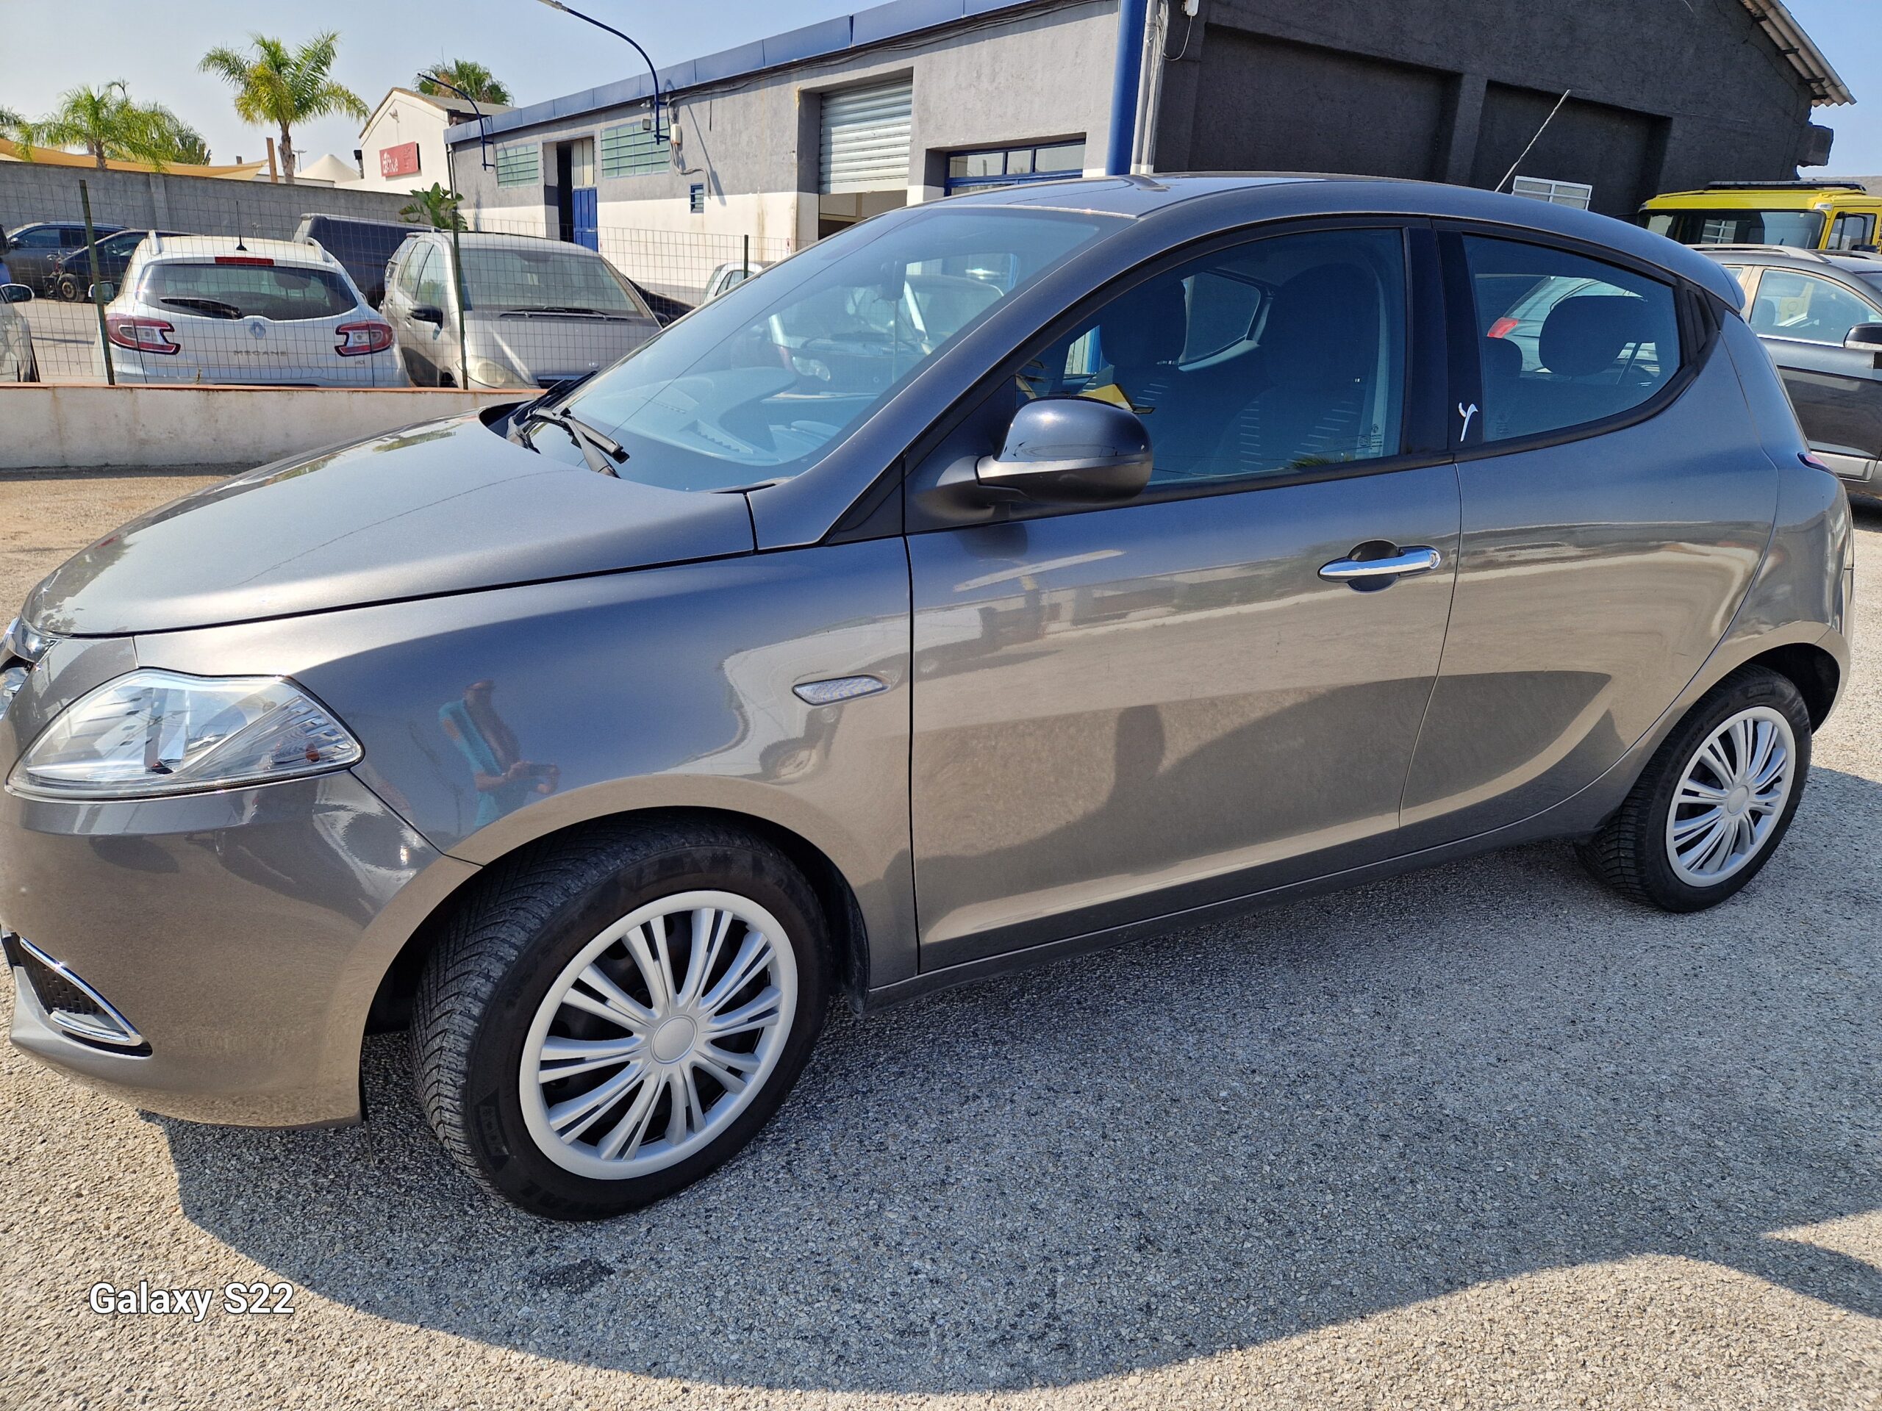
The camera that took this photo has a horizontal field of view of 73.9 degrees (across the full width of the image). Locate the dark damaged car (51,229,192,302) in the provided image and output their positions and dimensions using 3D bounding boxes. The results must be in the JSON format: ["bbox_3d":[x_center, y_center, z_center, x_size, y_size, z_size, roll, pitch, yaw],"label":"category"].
[{"bbox_3d":[-17.178,-9.552,27.291,3.900,1.470,1.700,-6,21,-24],"label":"dark damaged car"}]

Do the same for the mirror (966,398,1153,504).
[{"bbox_3d":[0.152,-0.333,1.617,0.160,0.135,0.210,-6,21,-27],"label":"mirror"}]

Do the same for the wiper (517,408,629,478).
[{"bbox_3d":[-0.614,-0.455,2.117,0.130,0.070,0.660,-34,31,-14],"label":"wiper"}]

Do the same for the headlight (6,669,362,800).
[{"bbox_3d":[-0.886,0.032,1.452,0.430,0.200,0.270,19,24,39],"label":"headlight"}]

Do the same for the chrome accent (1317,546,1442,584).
[{"bbox_3d":[0.706,-0.226,2.013,0.255,0.045,0.045,-7,21,-26],"label":"chrome accent"}]

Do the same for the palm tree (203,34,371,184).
[{"bbox_3d":[-18.191,-15.085,34.992,4.400,6.800,4.400,-6,21,-25],"label":"palm tree"}]

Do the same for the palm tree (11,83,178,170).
[{"bbox_3d":[-26.332,-16.325,39.275,4.600,5.840,4.600,-6,21,-27],"label":"palm tree"}]

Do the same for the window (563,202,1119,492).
[{"bbox_3d":[-0.298,-0.679,2.279,0.930,0.120,1.270,-34,31,-14],"label":"window"}]

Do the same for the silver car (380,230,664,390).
[{"bbox_3d":[-3.332,-2.952,10.049,1.770,1.620,4.150,-8,22,-29],"label":"silver car"}]

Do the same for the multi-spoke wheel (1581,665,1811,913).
[{"bbox_3d":[1.716,0.179,2.849,0.585,0.585,0.190,-6,21,-27],"label":"multi-spoke wheel"}]

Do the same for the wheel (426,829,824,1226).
[{"bbox_3d":[-0.428,0.433,1.780,0.585,0.585,0.200,-14,25,-39],"label":"wheel"}]

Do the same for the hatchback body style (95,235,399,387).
[{"bbox_3d":[-5.365,-2.840,9.721,1.820,1.500,4.500,-7,21,-28],"label":"hatchback body style"}]

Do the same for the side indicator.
[{"bbox_3d":[-0.133,-0.019,1.654,0.132,0.036,0.022,-5,20,-21],"label":"side indicator"}]

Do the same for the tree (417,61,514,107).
[{"bbox_3d":[-15.584,-17.469,41.575,3.100,7.300,3.100,-4,20,-19],"label":"tree"}]

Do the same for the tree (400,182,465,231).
[{"bbox_3d":[-9.295,-8.250,23.071,1.300,2.500,1.300,-5,20,-20],"label":"tree"}]

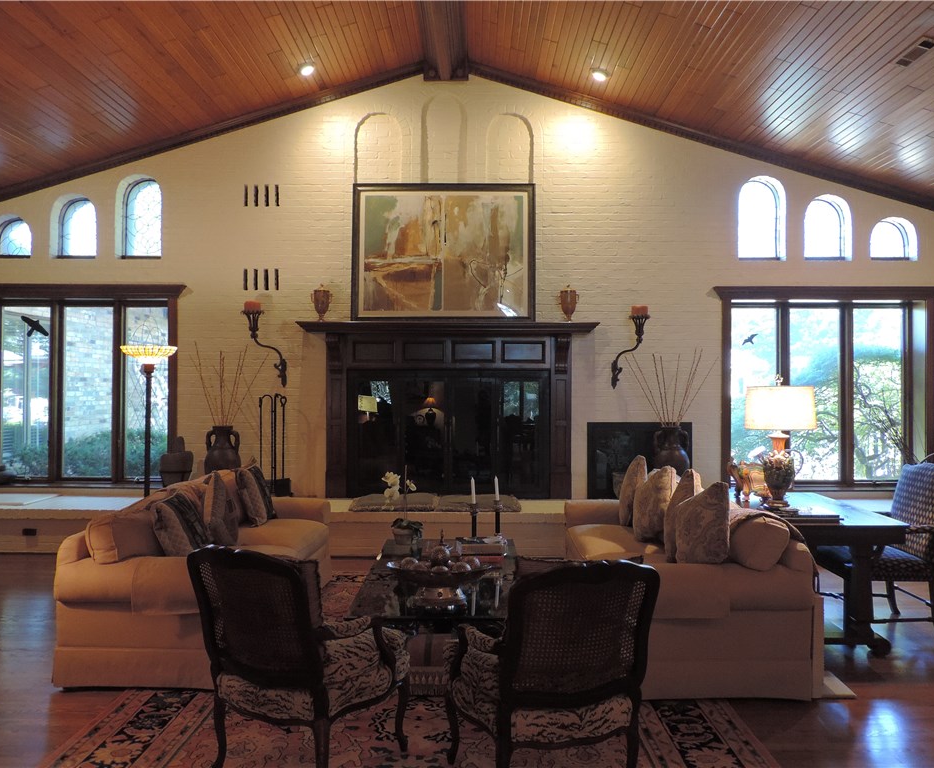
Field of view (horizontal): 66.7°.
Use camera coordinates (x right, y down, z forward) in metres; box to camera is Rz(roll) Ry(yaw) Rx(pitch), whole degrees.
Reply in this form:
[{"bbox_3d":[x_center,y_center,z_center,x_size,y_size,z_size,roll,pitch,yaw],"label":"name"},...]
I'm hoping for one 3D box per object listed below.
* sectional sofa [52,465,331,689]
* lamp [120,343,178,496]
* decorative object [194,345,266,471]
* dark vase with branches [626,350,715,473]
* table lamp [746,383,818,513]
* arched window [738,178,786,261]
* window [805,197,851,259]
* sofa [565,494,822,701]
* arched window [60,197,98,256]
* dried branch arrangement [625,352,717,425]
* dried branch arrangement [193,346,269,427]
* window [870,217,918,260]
[{"bbox_3d":[-1.554,1.070,4.544,0.933,0.860,2.119,0,0,1],"label":"sectional sofa"},{"bbox_3d":[-2.530,0.588,5.627,0.459,1.827,0.459,0,0,1],"label":"lamp"},{"bbox_3d":[-2.297,0.373,6.880,0.698,1.512,0.500,0,-1,1],"label":"decorative object"},{"bbox_3d":[1.972,0.412,6.880,0.872,1.492,0.580,0,-1,1],"label":"dark vase with branches"},{"bbox_3d":[2.018,0.386,4.570,0.470,0.837,0.450,0,-1,1],"label":"table lamp"},{"bbox_3d":[2.871,-1.611,7.003,0.470,0.819,0.150,0,0,1],"label":"arched window"},{"bbox_3d":[3.512,-1.522,6.995,0.464,0.643,0.150,0,0,1],"label":"window"},{"bbox_3d":[1.220,1.085,4.482,0.927,0.860,2.150,0,0,1],"label":"sofa"},{"bbox_3d":[-3.969,-1.614,7.300,0.450,0.630,0.080,0,-1,1],"label":"arched window"},{"bbox_3d":[1.972,0.039,6.880,0.872,0.746,0.580,0,-1,1],"label":"dried branch arrangement"},{"bbox_3d":[-2.292,0.015,6.880,0.717,0.804,0.500,0,-1,1],"label":"dried branch arrangement"},{"bbox_3d":[4.146,-1.413,6.987,0.458,0.428,0.150,0,0,1],"label":"window"}]

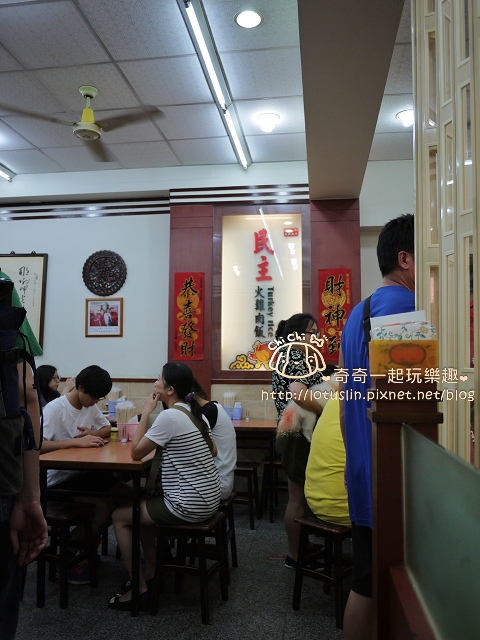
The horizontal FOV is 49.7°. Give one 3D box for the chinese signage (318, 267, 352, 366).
[{"bbox_3d":[0.894,-0.051,4.829,0.300,0.860,0.010,0,-6,9],"label":"chinese signage"}]

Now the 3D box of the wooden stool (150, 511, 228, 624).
[{"bbox_3d":[-0.250,1.277,2.724,0.305,0.448,0.305,-1,-5,16],"label":"wooden stool"}]

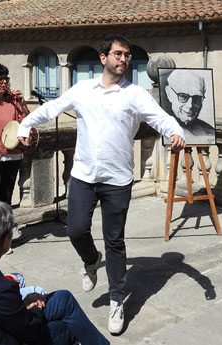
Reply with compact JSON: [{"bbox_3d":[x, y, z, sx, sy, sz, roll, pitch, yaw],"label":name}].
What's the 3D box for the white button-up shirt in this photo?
[{"bbox_3d":[-0.058,-0.237,3.235,0.980,0.670,0.420,1,9,6],"label":"white button-up shirt"}]

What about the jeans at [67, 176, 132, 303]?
[{"bbox_3d":[-0.074,0.410,3.403,0.400,0.860,0.420,1,9,6],"label":"jeans"}]

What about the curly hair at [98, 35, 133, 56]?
[{"bbox_3d":[0.024,-0.745,3.181,0.180,0.150,0.210,-5,10,-26],"label":"curly hair"}]

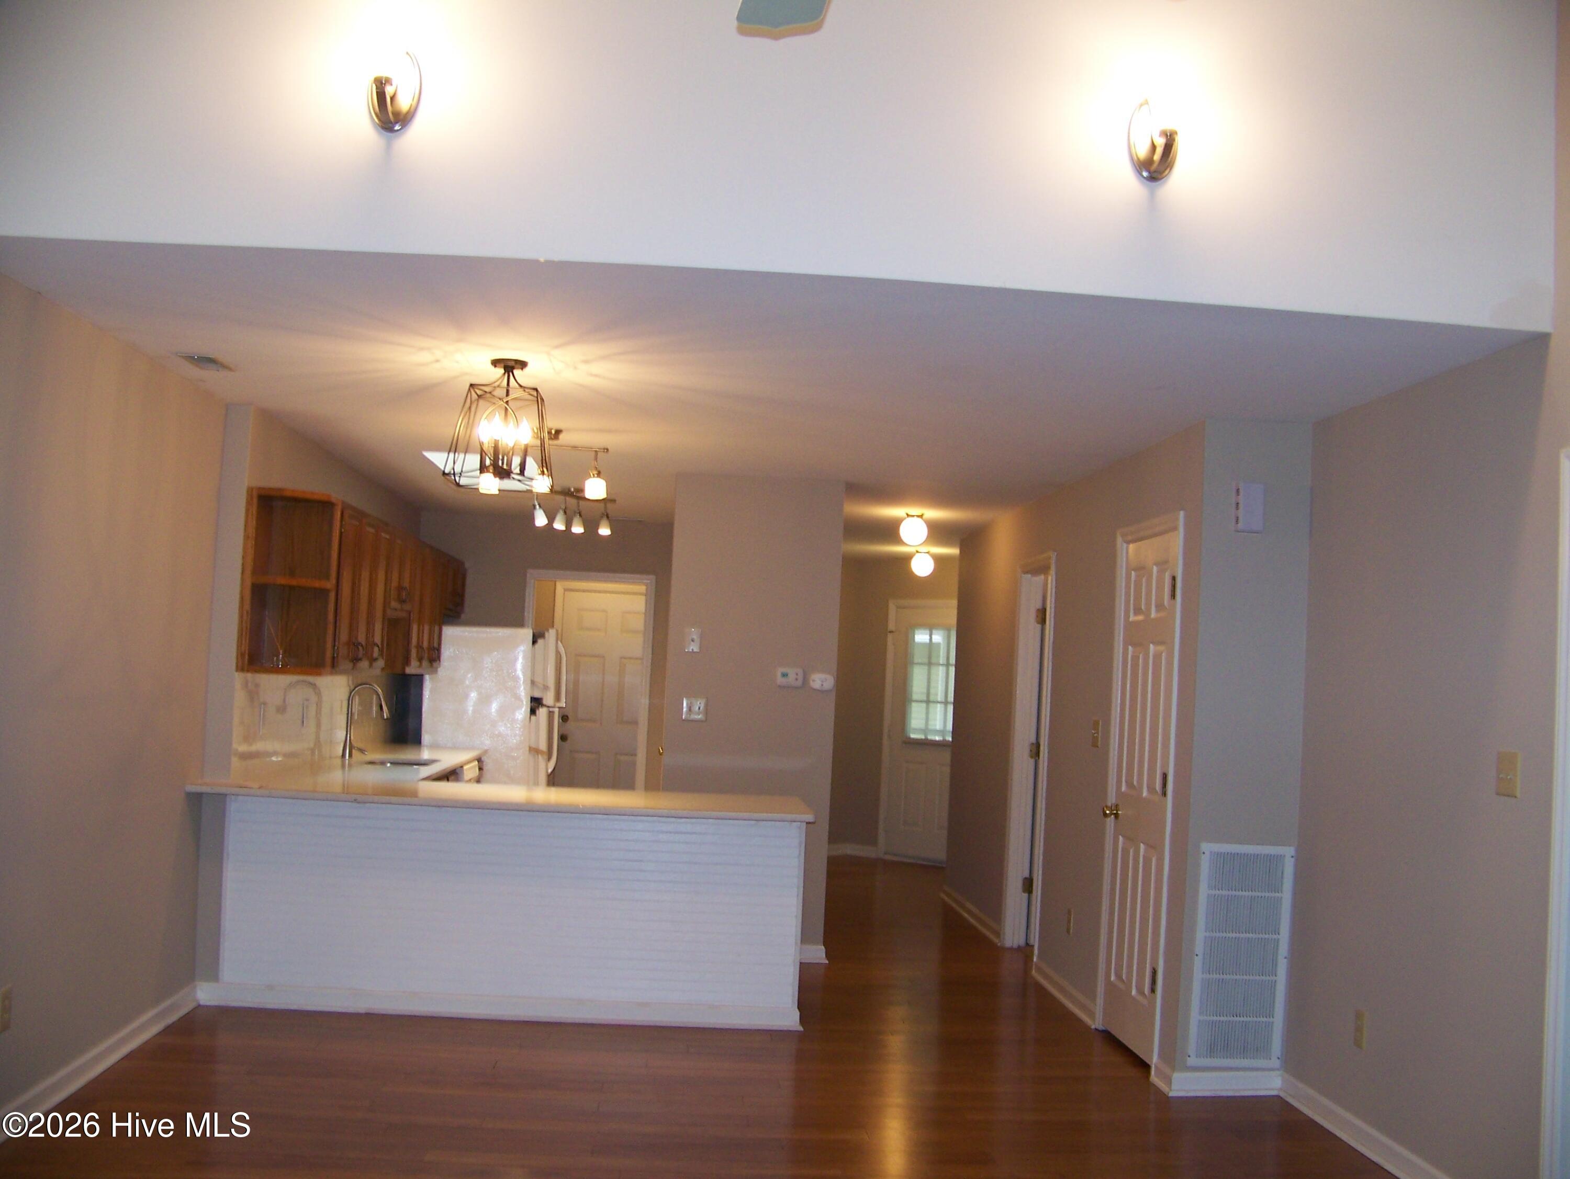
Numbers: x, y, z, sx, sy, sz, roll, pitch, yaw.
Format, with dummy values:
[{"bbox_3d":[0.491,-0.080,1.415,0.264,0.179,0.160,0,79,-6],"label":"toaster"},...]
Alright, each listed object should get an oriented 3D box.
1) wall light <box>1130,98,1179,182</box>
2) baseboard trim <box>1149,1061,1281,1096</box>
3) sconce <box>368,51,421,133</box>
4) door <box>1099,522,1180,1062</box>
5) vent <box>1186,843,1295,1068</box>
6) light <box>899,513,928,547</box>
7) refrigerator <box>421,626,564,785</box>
[{"bbox_3d":[0.931,-1.131,3.954,0.125,0.205,0.120,3,-3,-4],"label":"wall light"},{"bbox_3d":[1.548,1.760,5.724,0.440,0.088,0.230,3,-3,-4],"label":"baseboard trim"},{"bbox_3d":[-0.950,-1.213,3.830,0.125,0.205,0.120,3,-3,-4],"label":"sconce"},{"bbox_3d":[1.393,0.791,6.212,0.050,2.040,0.680,3,-3,-4],"label":"door"},{"bbox_3d":[1.625,1.308,5.641,0.352,0.805,0.025,3,-3,-4],"label":"vent"},{"bbox_3d":[0.754,-0.345,9.300,0.165,0.190,0.165,3,-3,-4],"label":"light"},{"bbox_3d":[-1.883,1.083,10.215,0.770,1.670,0.750,3,-3,-4],"label":"refrigerator"}]

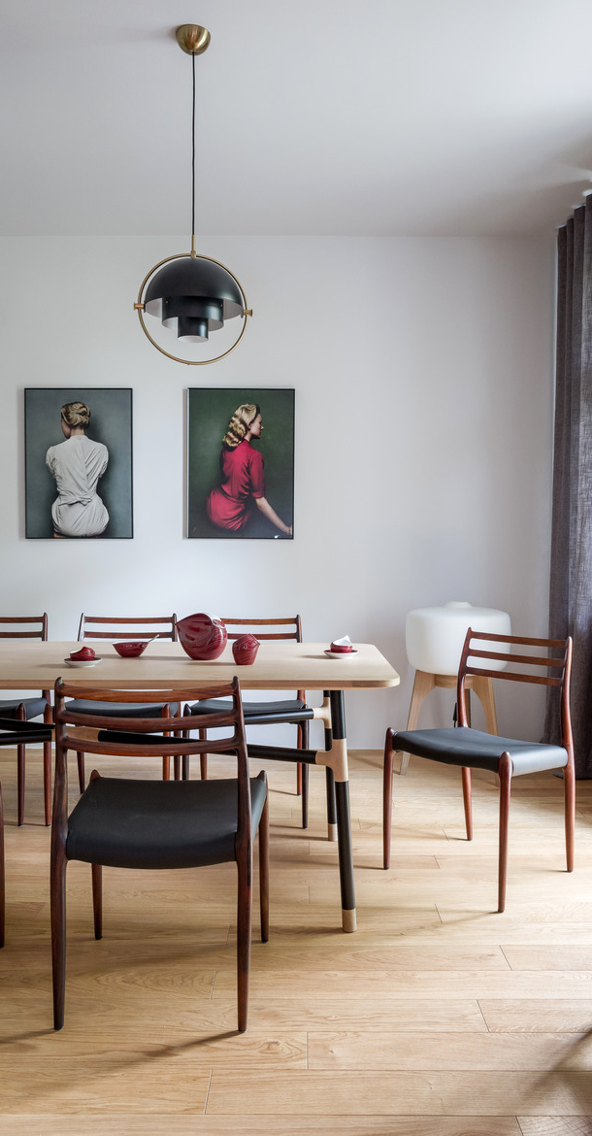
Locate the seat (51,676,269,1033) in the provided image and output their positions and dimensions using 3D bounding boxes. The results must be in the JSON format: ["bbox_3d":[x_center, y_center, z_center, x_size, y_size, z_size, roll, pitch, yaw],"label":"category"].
[{"bbox_3d":[-0.327,0.644,2.209,0.495,0.800,0.505,0,1,2],"label":"seat"}]

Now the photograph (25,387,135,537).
[{"bbox_3d":[-1.157,-0.556,4.733,0.573,0.800,0.030,0,1,0],"label":"photograph"}]

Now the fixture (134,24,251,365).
[{"bbox_3d":[-0.333,-1.192,2.858,0.385,1.069,0.335,0,1,-13],"label":"fixture"}]

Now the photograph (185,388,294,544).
[{"bbox_3d":[-0.291,-0.555,4.733,0.568,0.800,0.030,0,1,0],"label":"photograph"}]

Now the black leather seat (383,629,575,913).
[{"bbox_3d":[0.635,0.625,2.980,0.505,0.800,0.495,-1,2,-43],"label":"black leather seat"}]

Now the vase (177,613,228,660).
[{"bbox_3d":[-0.307,0.223,2.876,0.171,0.149,0.152,0,1,0],"label":"vase"}]

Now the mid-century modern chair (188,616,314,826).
[{"bbox_3d":[-0.193,0.610,3.670,0.495,0.800,0.505,0,1,0],"label":"mid-century modern chair"}]

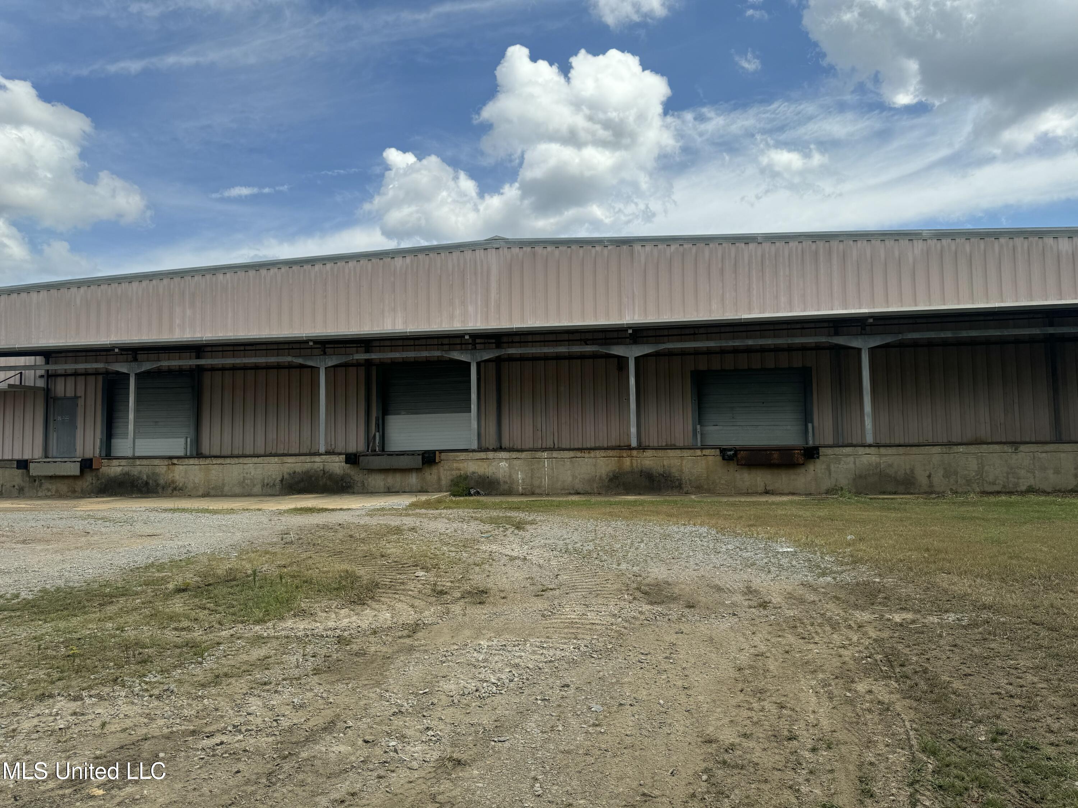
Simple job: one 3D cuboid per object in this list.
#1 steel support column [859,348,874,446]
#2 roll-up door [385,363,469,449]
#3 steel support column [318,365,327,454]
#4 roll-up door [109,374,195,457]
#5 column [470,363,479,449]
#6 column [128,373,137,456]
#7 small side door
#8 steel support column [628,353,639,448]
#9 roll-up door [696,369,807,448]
[{"bbox_3d":[8.694,-0.223,19.821,0.155,2.550,0.150,-1,-4,9],"label":"steel support column"},{"bbox_3d":[-3.671,0.076,25.200,3.170,3.020,0.120,-1,-4,9],"label":"roll-up door"},{"bbox_3d":[-6.372,0.171,22.143,0.155,2.550,0.150,-1,-4,9],"label":"steel support column"},{"bbox_3d":[-13.807,0.367,26.761,3.200,2.970,0.120,-1,-4,9],"label":"roll-up door"},{"bbox_3d":[-1.834,0.052,21.443,0.155,2.550,0.150,-1,-4,9],"label":"column"},{"bbox_3d":[-12.510,0.331,23.089,0.155,2.550,0.150,-1,-4,9],"label":"column"},{"bbox_3d":[-17.202,0.855,27.180,1.020,2.160,0.100,-1,-4,9],"label":"small side door"},{"bbox_3d":[2.621,-0.065,20.757,0.155,2.550,0.150,-1,-4,9],"label":"steel support column"},{"bbox_3d":[6.678,0.100,23.588,3.300,2.430,0.120,-1,-4,9],"label":"roll-up door"}]

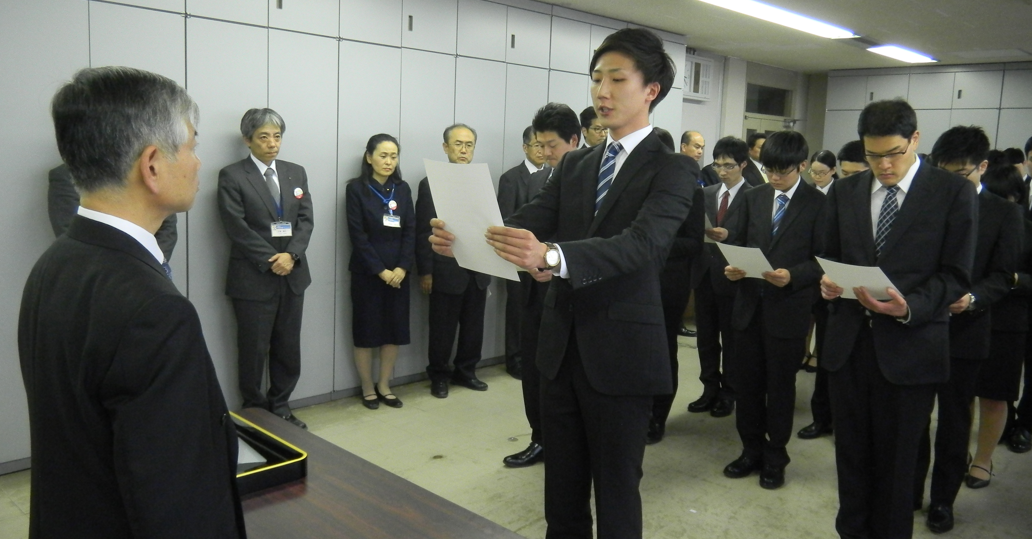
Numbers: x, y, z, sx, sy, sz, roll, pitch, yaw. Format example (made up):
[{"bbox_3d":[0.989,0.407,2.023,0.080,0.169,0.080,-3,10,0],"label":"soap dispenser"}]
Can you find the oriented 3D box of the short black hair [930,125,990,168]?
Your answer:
[{"bbox_3d":[1.881,-0.512,3.526,0.190,0.185,0.245,11,25,44],"label":"short black hair"}]

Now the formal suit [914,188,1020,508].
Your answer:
[{"bbox_3d":[1.843,0.350,3.586,0.510,1.410,0.370,9,10,42],"label":"formal suit"}]

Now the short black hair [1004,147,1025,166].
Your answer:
[{"bbox_3d":[4.145,-0.923,6.950,0.220,0.190,0.175,-16,19,-42],"label":"short black hair"}]

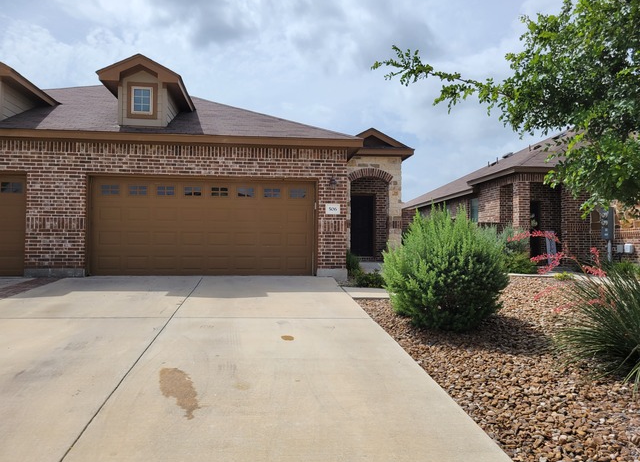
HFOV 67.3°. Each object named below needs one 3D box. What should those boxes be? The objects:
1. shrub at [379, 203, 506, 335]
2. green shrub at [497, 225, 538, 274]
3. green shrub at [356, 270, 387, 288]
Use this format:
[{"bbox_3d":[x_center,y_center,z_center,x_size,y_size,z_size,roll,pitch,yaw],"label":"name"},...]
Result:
[{"bbox_3d":[1.855,0.480,7.100,1.850,1.670,1.750,0,-2,0],"label":"shrub"},{"bbox_3d":[5.930,0.540,14.400,1.350,1.410,1.250,0,-2,0],"label":"green shrub"},{"bbox_3d":[1.090,0.970,9.950,0.740,0.370,0.650,0,-2,0],"label":"green shrub"}]

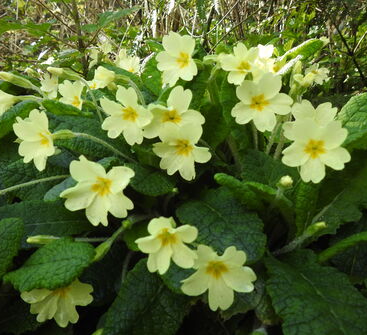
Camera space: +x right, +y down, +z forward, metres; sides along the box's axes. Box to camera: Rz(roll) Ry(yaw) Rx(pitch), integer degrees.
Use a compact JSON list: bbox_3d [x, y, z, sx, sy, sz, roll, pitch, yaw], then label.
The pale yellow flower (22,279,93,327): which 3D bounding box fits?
[{"bbox_3d":[-0.063,0.065,0.154,0.034,0.030,0.013,-1,16,-3],"label":"pale yellow flower"}]

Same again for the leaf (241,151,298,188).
[{"bbox_3d":[0.057,0.001,0.205,0.040,0.010,0.030,0,56,0],"label":"leaf"}]

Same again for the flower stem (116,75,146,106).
[{"bbox_3d":[-0.039,-0.058,0.235,0.007,0.031,0.009,-38,-6,-16],"label":"flower stem"}]

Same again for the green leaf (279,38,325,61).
[{"bbox_3d":[0.101,-0.101,0.265,0.040,0.018,0.020,0,23,0],"label":"green leaf"}]

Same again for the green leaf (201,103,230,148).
[{"bbox_3d":[0.021,-0.032,0.213,0.025,0.038,0.010,2,-11,6],"label":"green leaf"}]

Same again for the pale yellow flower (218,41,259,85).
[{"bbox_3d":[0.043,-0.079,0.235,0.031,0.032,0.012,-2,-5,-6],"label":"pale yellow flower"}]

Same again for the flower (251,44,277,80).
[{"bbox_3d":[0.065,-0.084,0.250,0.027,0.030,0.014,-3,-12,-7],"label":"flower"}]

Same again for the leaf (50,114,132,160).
[{"bbox_3d":[-0.056,-0.018,0.190,0.052,0.025,0.030,0,23,0],"label":"leaf"}]

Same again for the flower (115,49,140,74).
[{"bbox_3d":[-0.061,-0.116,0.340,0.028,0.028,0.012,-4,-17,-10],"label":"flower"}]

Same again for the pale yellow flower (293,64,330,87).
[{"bbox_3d":[0.120,-0.086,0.290,0.032,0.020,0.018,-11,53,-28],"label":"pale yellow flower"}]

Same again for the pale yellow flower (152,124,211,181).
[{"bbox_3d":[-0.001,-0.009,0.186,0.034,0.033,0.013,0,7,0],"label":"pale yellow flower"}]

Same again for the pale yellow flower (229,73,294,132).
[{"bbox_3d":[0.045,-0.038,0.180,0.035,0.034,0.013,3,6,8],"label":"pale yellow flower"}]

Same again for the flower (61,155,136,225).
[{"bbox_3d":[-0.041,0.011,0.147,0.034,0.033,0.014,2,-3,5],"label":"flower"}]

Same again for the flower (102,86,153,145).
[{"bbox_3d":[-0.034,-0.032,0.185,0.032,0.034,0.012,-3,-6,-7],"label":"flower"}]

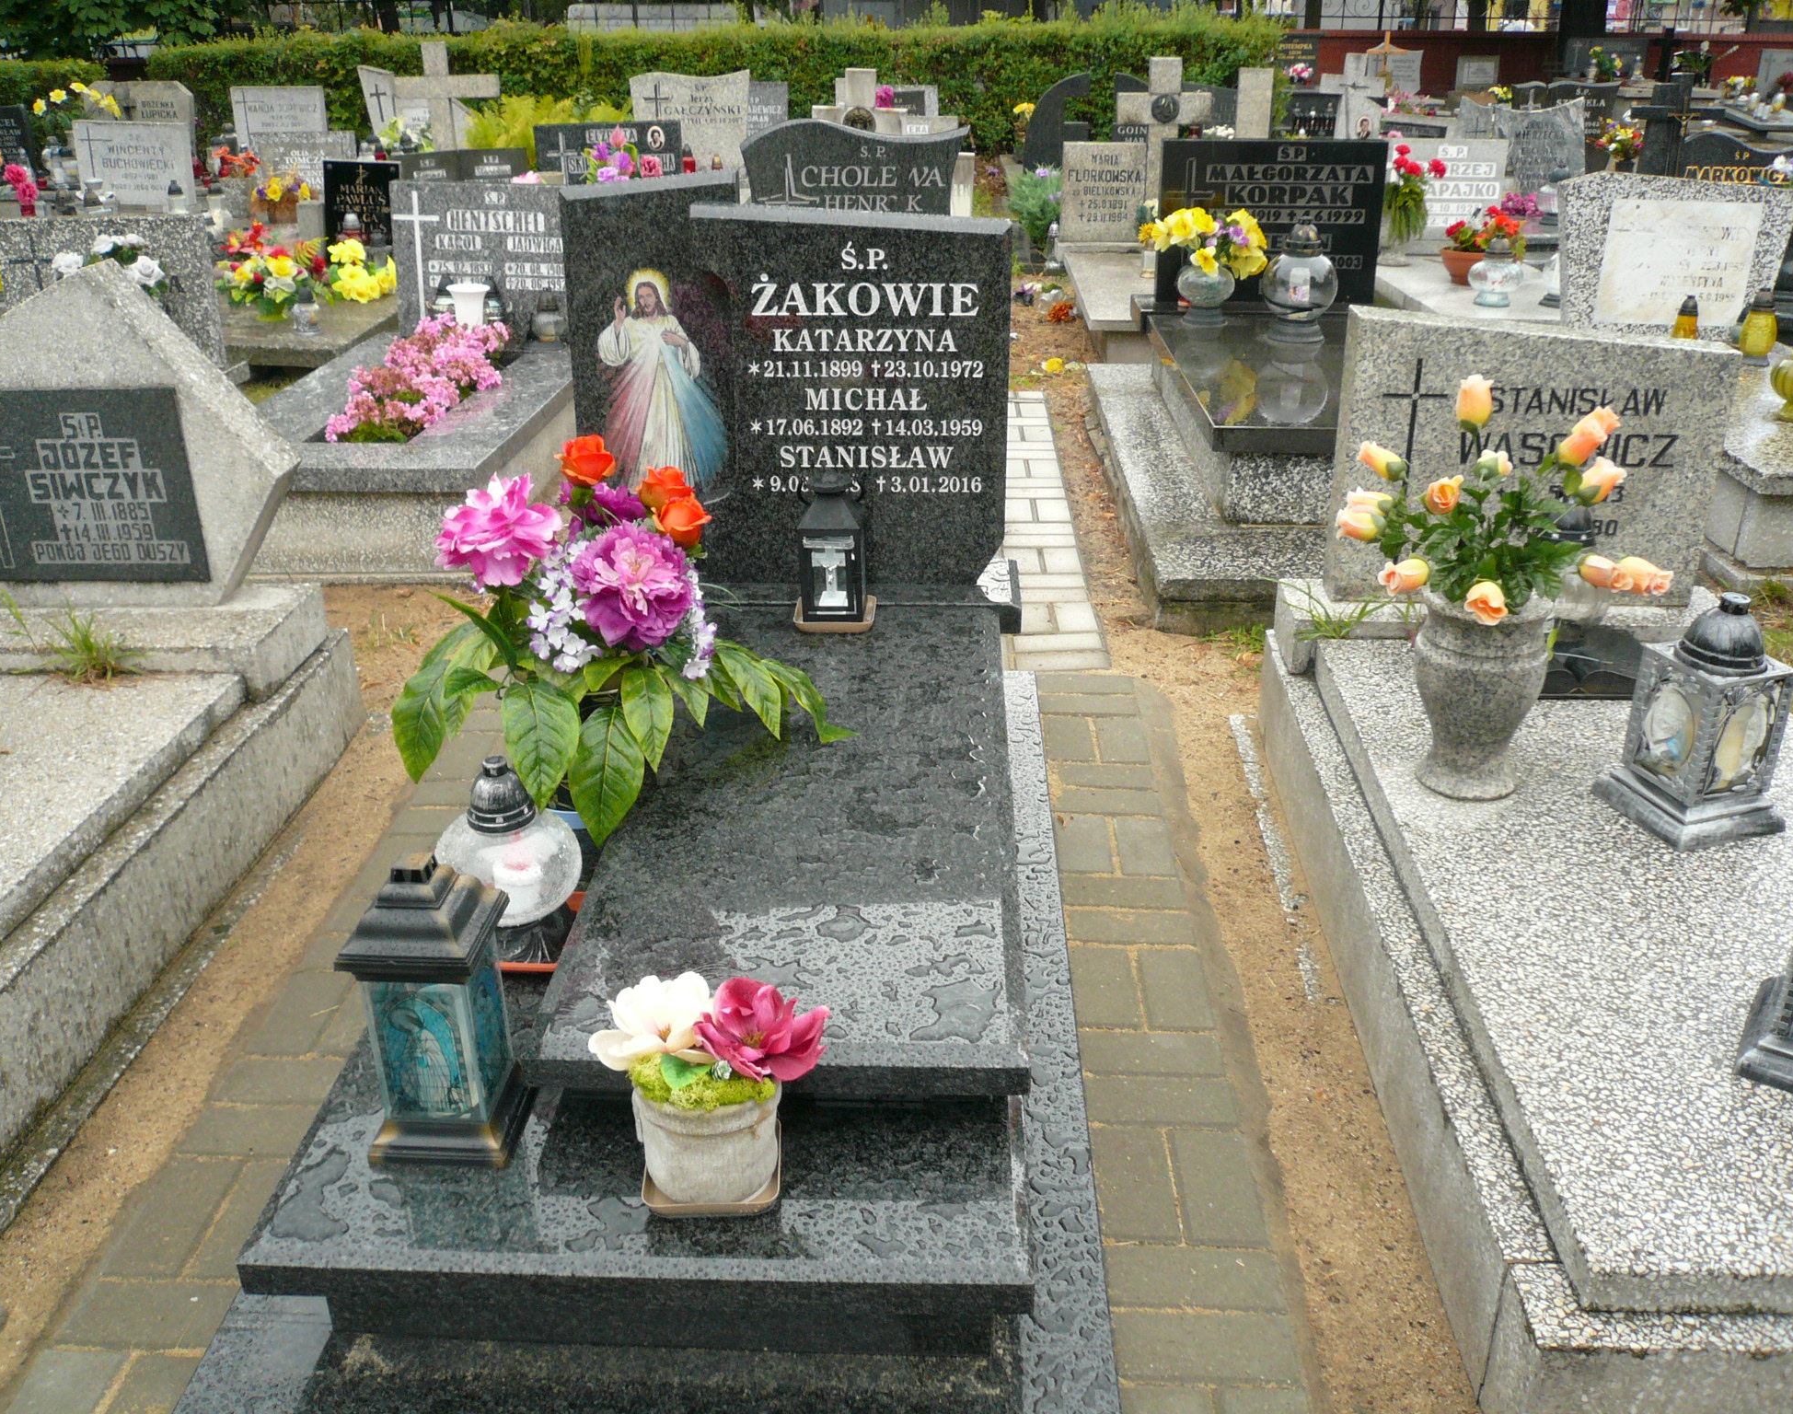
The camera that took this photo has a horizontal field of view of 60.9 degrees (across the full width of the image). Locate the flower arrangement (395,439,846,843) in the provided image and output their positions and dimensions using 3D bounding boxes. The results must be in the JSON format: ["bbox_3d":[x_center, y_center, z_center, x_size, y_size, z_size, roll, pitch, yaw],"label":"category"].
[{"bbox_3d":[-0.401,-0.124,2.239,0.655,0.530,0.460,1,26,2],"label":"flower arrangement"}]

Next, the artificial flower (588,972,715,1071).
[{"bbox_3d":[-0.269,0.348,1.691,0.138,0.098,0.118,1,26,2],"label":"artificial flower"}]

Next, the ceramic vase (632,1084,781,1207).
[{"bbox_3d":[-0.204,0.448,1.680,0.153,0.135,0.148,0,25,0],"label":"ceramic vase"}]

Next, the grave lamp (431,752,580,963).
[{"bbox_3d":[-0.542,0.205,2.121,0.200,0.280,0.200,1,26,2],"label":"grave lamp"}]

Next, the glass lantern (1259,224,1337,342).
[{"bbox_3d":[1.253,-1.312,4.676,0.238,0.340,0.238,1,26,2],"label":"glass lantern"}]

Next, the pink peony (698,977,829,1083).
[{"bbox_3d":[-0.141,0.344,1.599,0.140,0.105,0.125,0,25,2],"label":"pink peony"}]

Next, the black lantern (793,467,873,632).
[{"bbox_3d":[-0.105,-0.285,2.695,0.130,0.275,0.130,1,26,2],"label":"black lantern"}]

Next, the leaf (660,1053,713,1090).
[{"bbox_3d":[-0.230,0.407,1.685,0.060,0.037,0.042,1,26,2],"label":"leaf"}]

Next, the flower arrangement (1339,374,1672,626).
[{"bbox_3d":[0.854,-0.285,2.151,0.430,0.350,0.370,2,26,4],"label":"flower arrangement"}]

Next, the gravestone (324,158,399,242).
[{"bbox_3d":[-2.068,-1.863,5.871,0.320,0.440,0.060,1,25,4],"label":"gravestone"}]

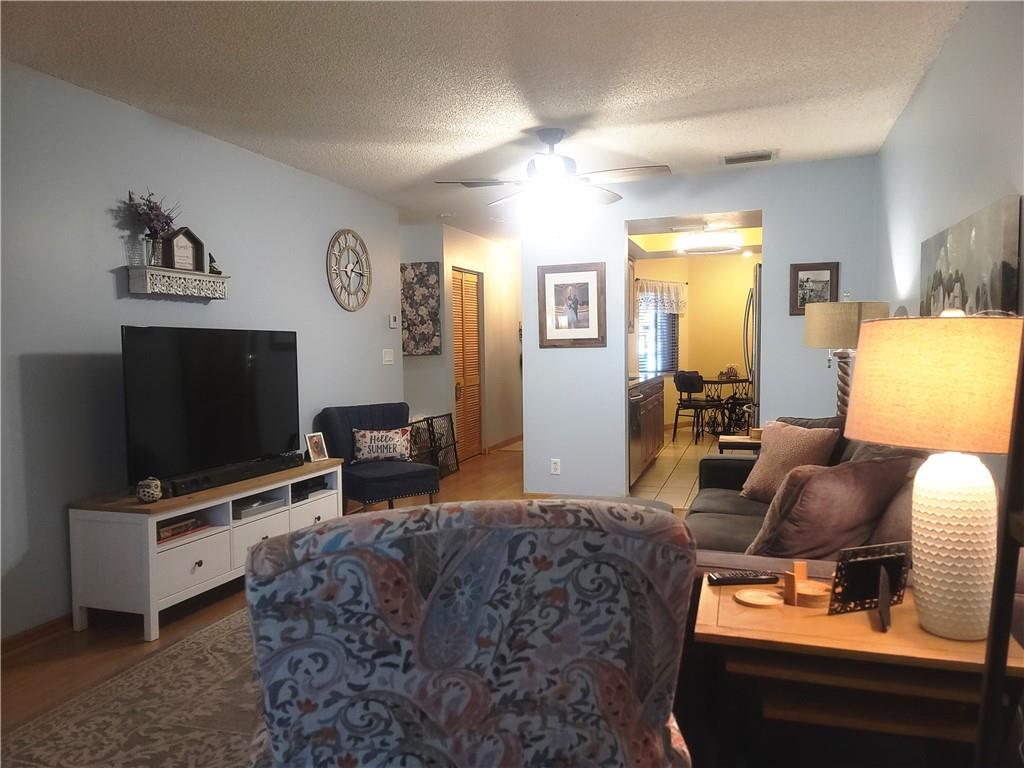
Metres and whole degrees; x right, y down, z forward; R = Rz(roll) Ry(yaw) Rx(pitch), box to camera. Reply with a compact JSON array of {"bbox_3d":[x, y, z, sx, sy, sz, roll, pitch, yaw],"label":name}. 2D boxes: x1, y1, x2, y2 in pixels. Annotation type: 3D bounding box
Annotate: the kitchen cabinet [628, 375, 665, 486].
[{"bbox_3d":[1.050,0.393,7.342,0.620,0.900,2.300,0,3,19],"label":"kitchen cabinet"}]

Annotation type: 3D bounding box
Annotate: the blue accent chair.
[{"bbox_3d":[-0.927,0.581,5.124,0.630,0.820,0.670,-3,4,-39],"label":"blue accent chair"}]

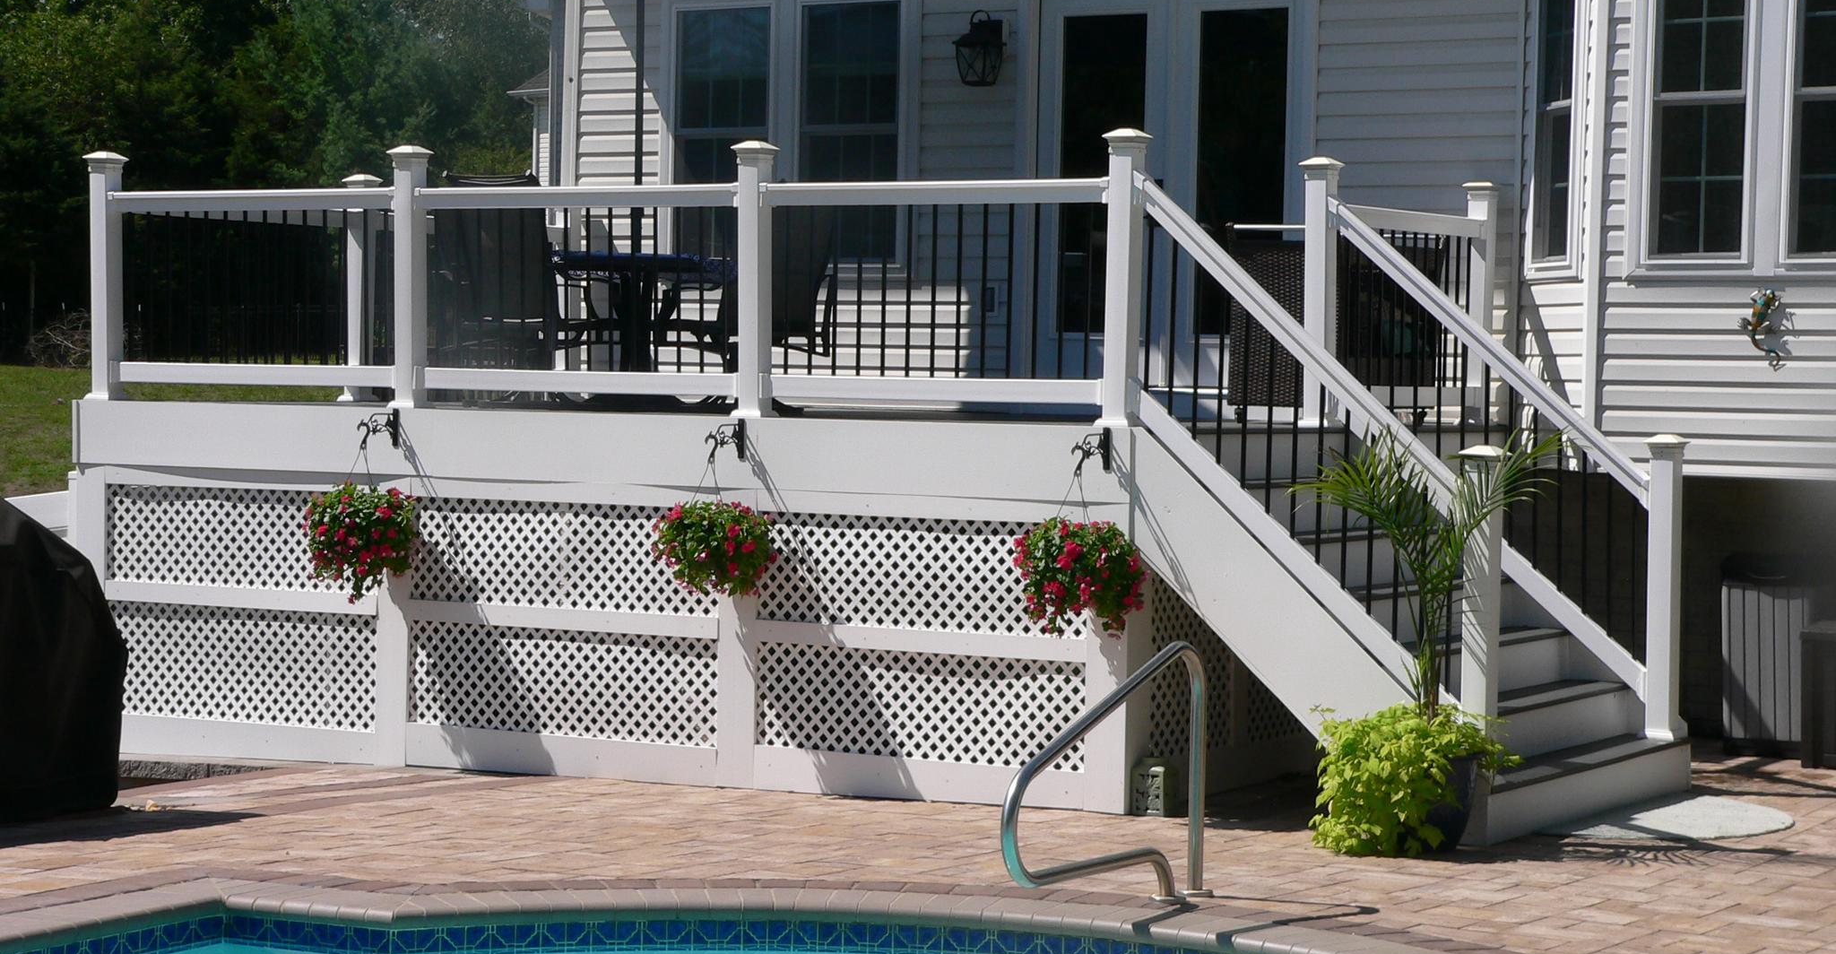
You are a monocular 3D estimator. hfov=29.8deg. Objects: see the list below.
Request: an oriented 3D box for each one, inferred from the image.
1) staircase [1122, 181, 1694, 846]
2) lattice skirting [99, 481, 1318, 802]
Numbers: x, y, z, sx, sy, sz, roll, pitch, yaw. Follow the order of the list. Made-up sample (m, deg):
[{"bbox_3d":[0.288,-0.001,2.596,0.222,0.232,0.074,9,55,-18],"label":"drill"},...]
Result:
[{"bbox_3d":[1.882,0.082,13.124,1.560,2.320,2.100,2,2,31],"label":"staircase"},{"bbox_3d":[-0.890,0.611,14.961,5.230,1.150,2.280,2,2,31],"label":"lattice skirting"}]

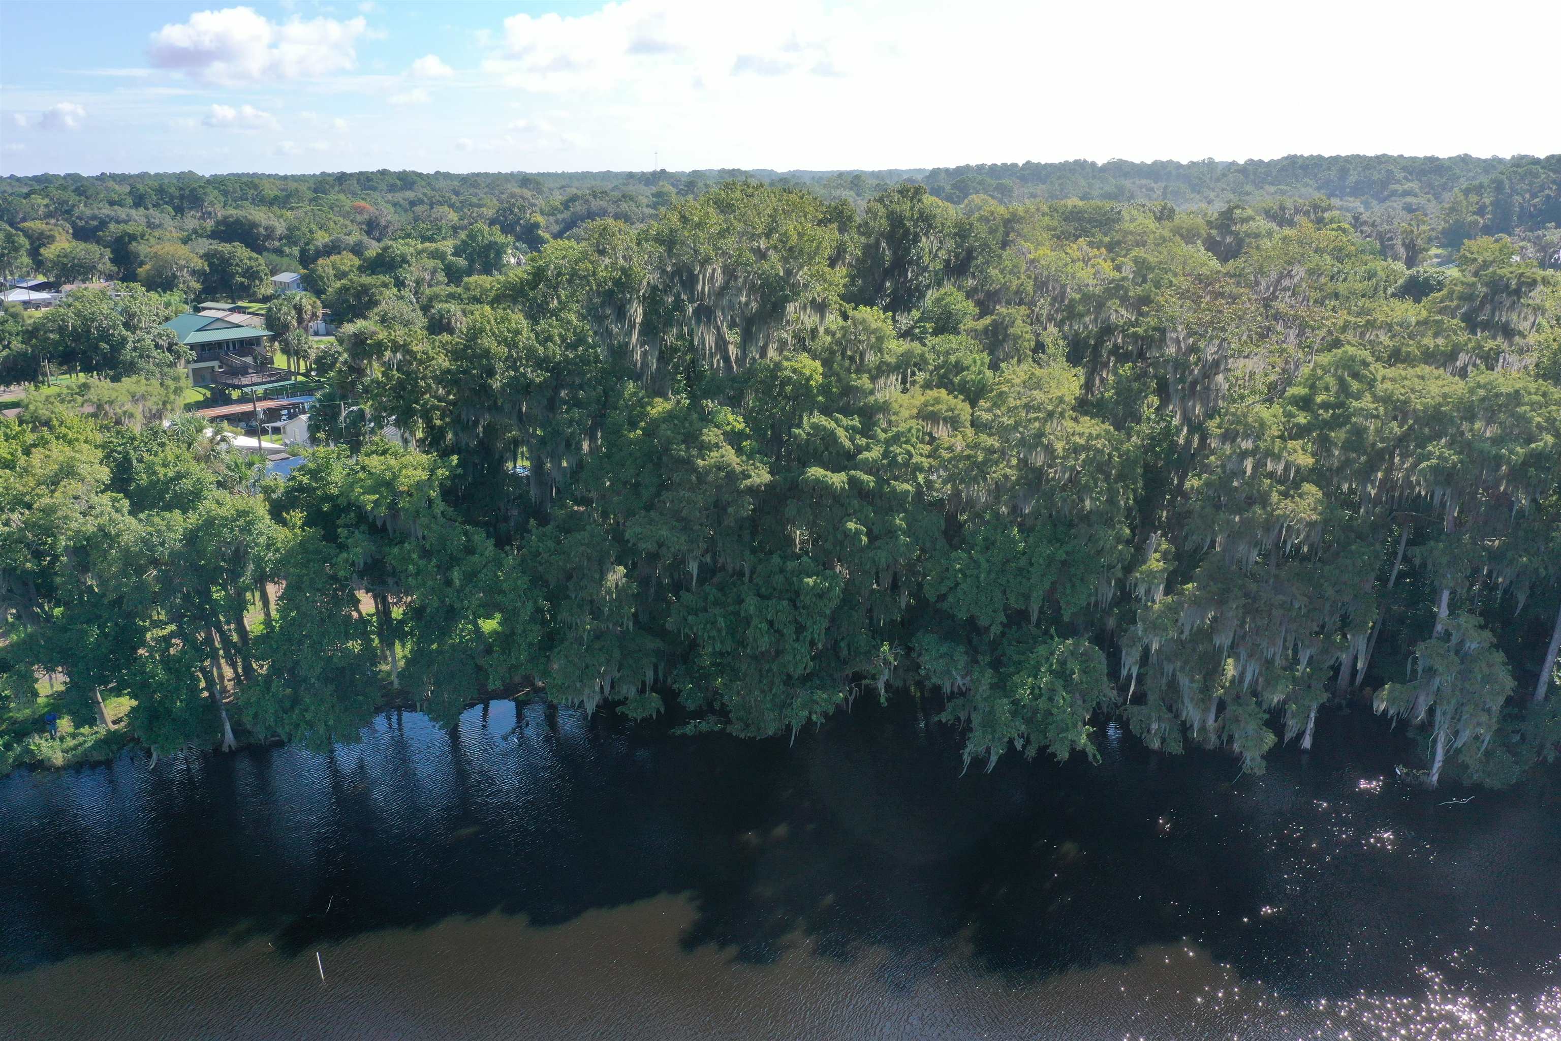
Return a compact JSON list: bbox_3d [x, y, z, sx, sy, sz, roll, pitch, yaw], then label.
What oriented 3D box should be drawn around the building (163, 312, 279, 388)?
[{"bbox_3d":[-77.700,-23.652,166.011,11.554,8.321,12.401,12,20,37],"label":"building"}]

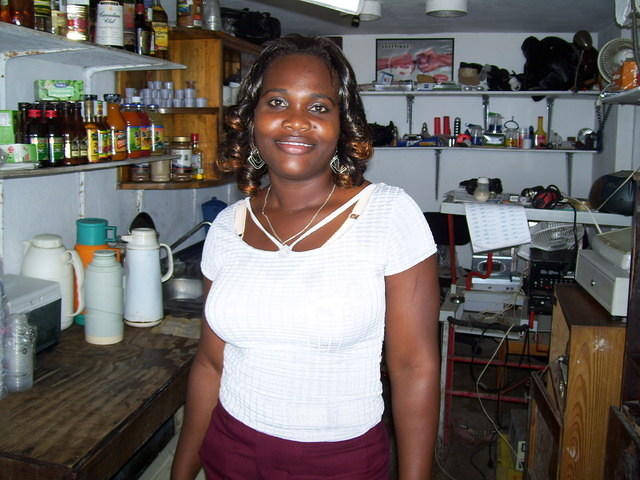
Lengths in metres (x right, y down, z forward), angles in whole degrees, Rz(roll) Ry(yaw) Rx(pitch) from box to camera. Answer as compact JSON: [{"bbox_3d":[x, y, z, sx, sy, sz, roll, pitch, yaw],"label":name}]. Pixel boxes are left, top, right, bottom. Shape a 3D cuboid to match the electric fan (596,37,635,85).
[{"bbox_3d":[1.713,-1.013,3.800,0.260,0.280,0.160,3,10,9],"label":"electric fan"}]

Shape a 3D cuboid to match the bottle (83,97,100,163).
[{"bbox_3d":[-0.705,-0.342,2.058,0.050,0.200,0.050,-7,13,-41],"label":"bottle"}]

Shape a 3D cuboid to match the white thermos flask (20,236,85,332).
[{"bbox_3d":[-0.829,0.121,2.063,0.200,0.280,0.160,0,10,-5],"label":"white thermos flask"}]

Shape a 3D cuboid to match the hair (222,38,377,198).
[{"bbox_3d":[-0.041,-0.211,1.120,0.245,0.250,0.230,6,9,7],"label":"hair"}]

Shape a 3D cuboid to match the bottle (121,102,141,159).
[{"bbox_3d":[-0.657,-0.382,2.325,0.056,0.188,0.056,-7,13,-41],"label":"bottle"}]

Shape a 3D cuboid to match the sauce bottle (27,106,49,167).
[{"bbox_3d":[-0.755,-0.281,1.783,0.050,0.162,0.050,-7,13,-41],"label":"sauce bottle"}]

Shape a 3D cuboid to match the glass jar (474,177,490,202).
[{"bbox_3d":[0.747,-0.234,3.080,0.079,0.120,0.079,3,9,12],"label":"glass jar"}]

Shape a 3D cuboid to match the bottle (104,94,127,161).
[{"bbox_3d":[-0.578,-0.318,1.880,0.061,0.186,0.061,3,9,12],"label":"bottle"}]

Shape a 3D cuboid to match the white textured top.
[{"bbox_3d":[-0.006,0.111,1.160,0.400,0.430,0.265,3,10,13],"label":"white textured top"}]

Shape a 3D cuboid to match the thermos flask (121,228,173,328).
[{"bbox_3d":[-0.542,0.114,2.093,0.160,0.295,0.130,-1,10,-14],"label":"thermos flask"}]

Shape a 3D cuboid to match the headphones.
[{"bbox_3d":[1.032,-0.198,3.060,0.150,0.100,0.120,0,9,-5],"label":"headphones"}]

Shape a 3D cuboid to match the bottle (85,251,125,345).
[{"bbox_3d":[-0.619,0.166,1.900,0.113,0.250,0.113,3,9,12],"label":"bottle"}]

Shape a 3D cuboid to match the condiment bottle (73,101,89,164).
[{"bbox_3d":[-0.717,-0.323,1.992,0.050,0.188,0.050,-7,13,-41],"label":"condiment bottle"}]

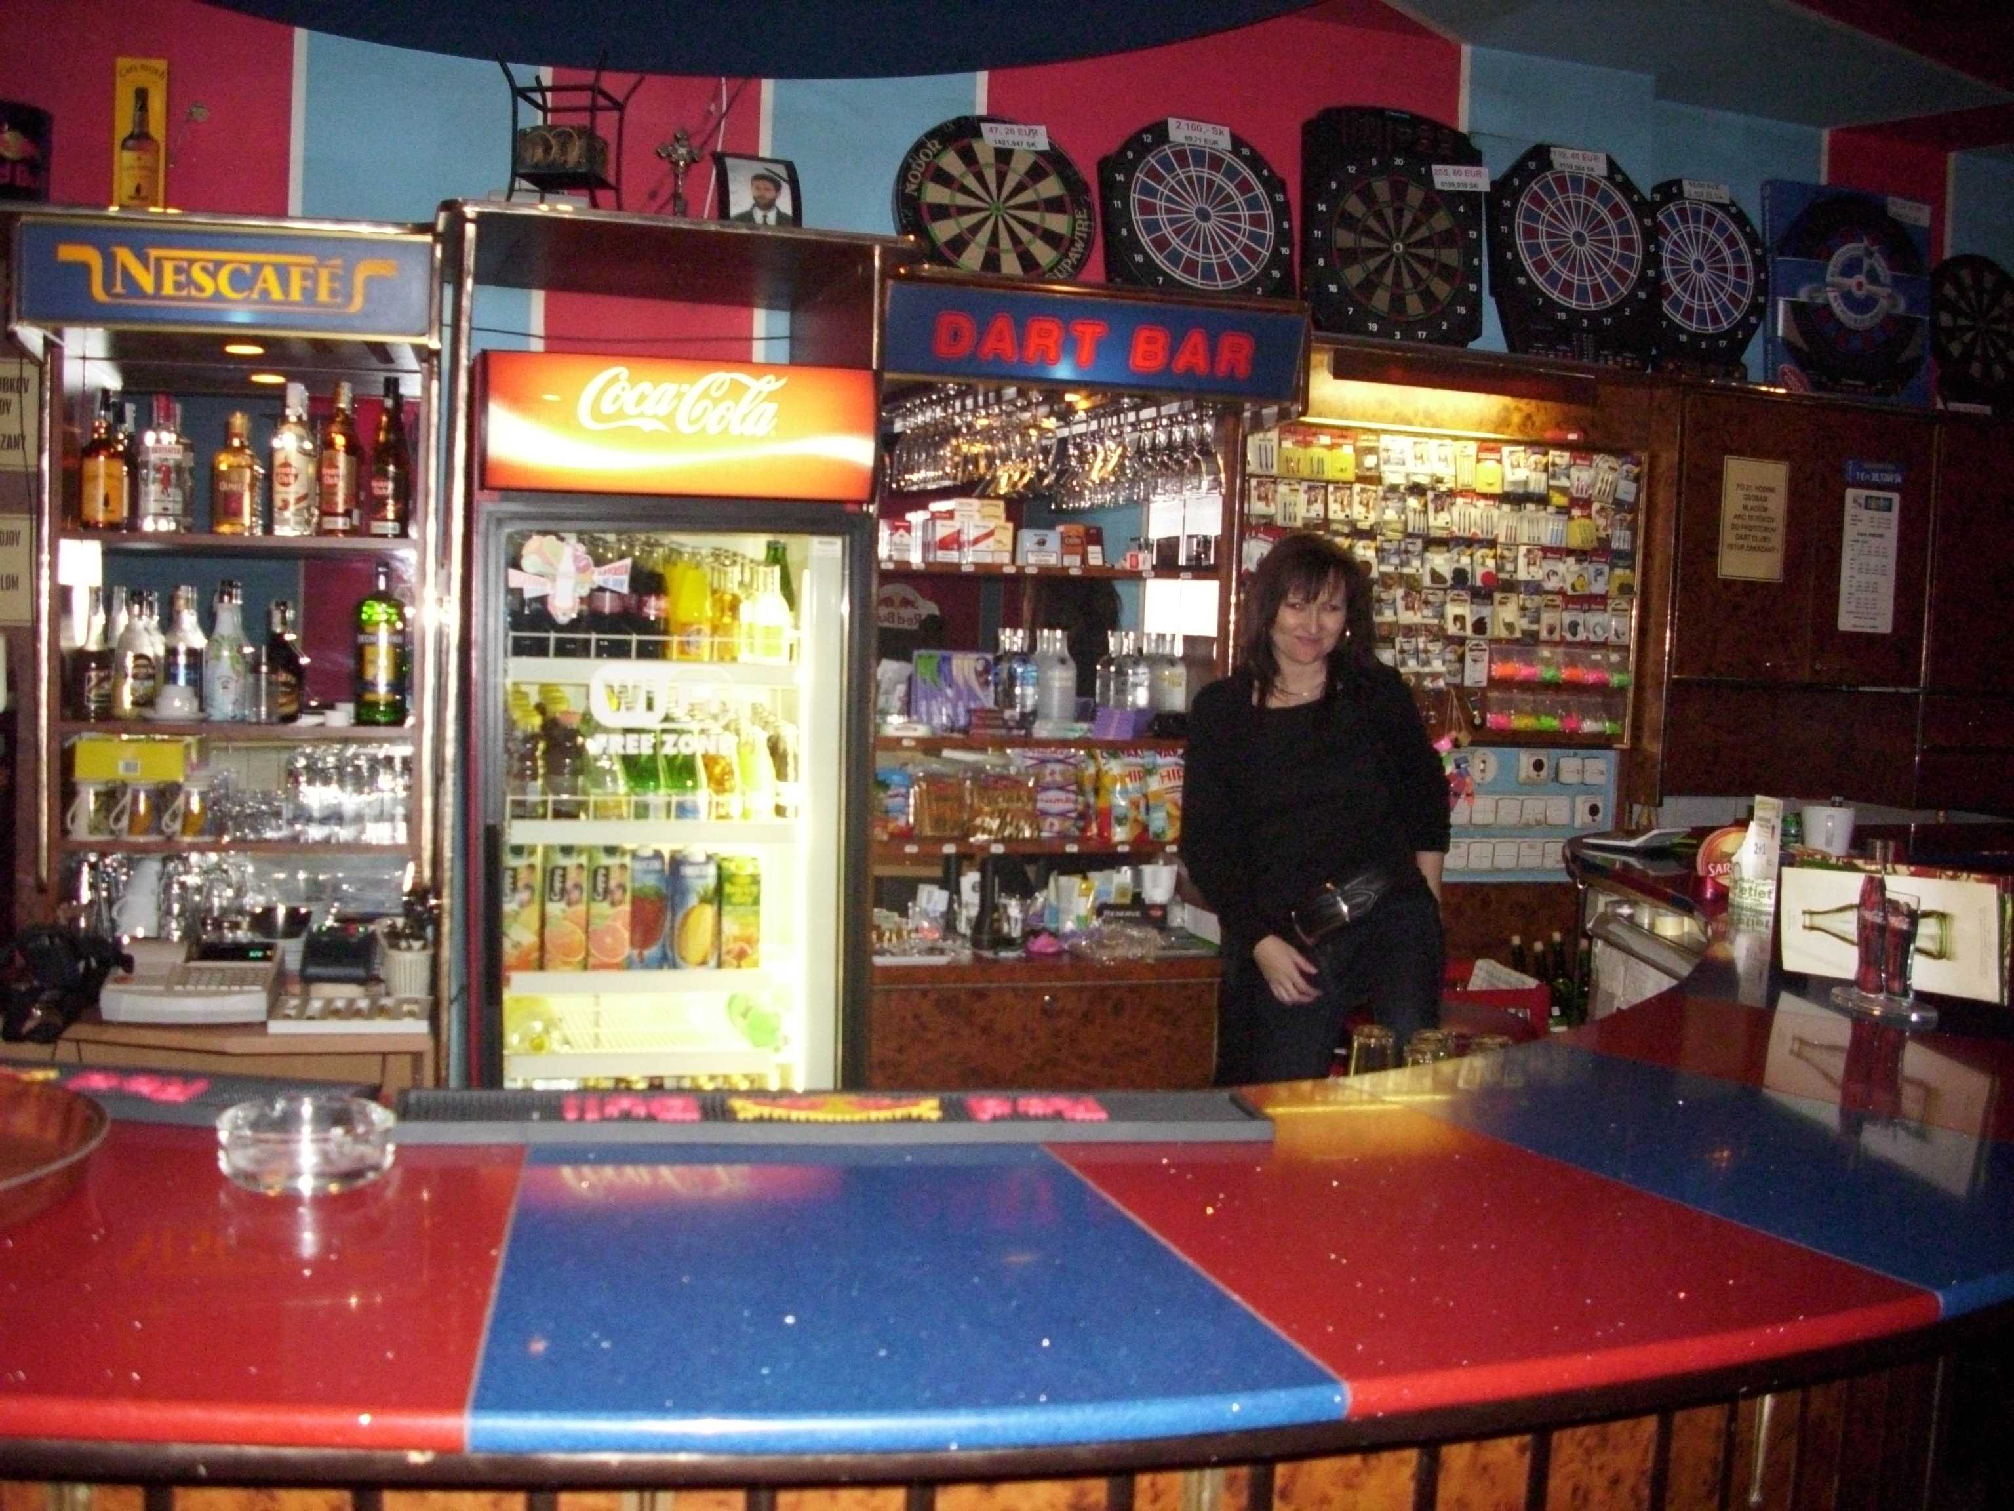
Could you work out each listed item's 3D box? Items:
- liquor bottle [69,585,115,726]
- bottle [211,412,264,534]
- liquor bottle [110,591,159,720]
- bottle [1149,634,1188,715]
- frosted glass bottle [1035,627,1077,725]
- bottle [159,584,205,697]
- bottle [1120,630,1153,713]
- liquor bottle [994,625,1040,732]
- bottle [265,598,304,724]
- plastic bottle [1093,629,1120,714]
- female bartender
[{"bbox_3d":[-1.771,-0.196,3.494,0.078,0.262,0.078,1,4,-15],"label":"liquor bottle"},{"bbox_3d":[-1.524,-0.556,3.557,0.085,0.242,0.070,1,4,-15],"label":"bottle"},{"bbox_3d":[-1.615,-0.185,3.340,0.082,0.238,0.080,1,4,-13],"label":"liquor bottle"},{"bbox_3d":[0.350,-0.156,3.880,0.080,0.222,0.080,1,4,-13],"label":"bottle"},{"bbox_3d":[0.114,-0.170,4.011,0.081,0.231,0.081,1,4,-15],"label":"frosted glass bottle"},{"bbox_3d":[-1.635,-0.207,3.588,0.077,0.271,0.077,1,4,-15],"label":"bottle"},{"bbox_3d":[0.269,-0.157,3.860,0.080,0.222,0.080,1,4,-13],"label":"bottle"},{"bbox_3d":[0.025,-0.158,3.800,0.084,0.222,0.084,1,4,-13],"label":"liquor bottle"},{"bbox_3d":[-1.445,-0.189,3.608,0.079,0.249,0.079,1,4,-15],"label":"bottle"},{"bbox_3d":[0.236,-0.171,4.103,0.079,0.227,0.079,1,4,-15],"label":"plastic bottle"},{"bbox_3d":[0.524,0.418,3.309,0.510,1.650,0.360,3,4,12],"label":"female bartender"}]

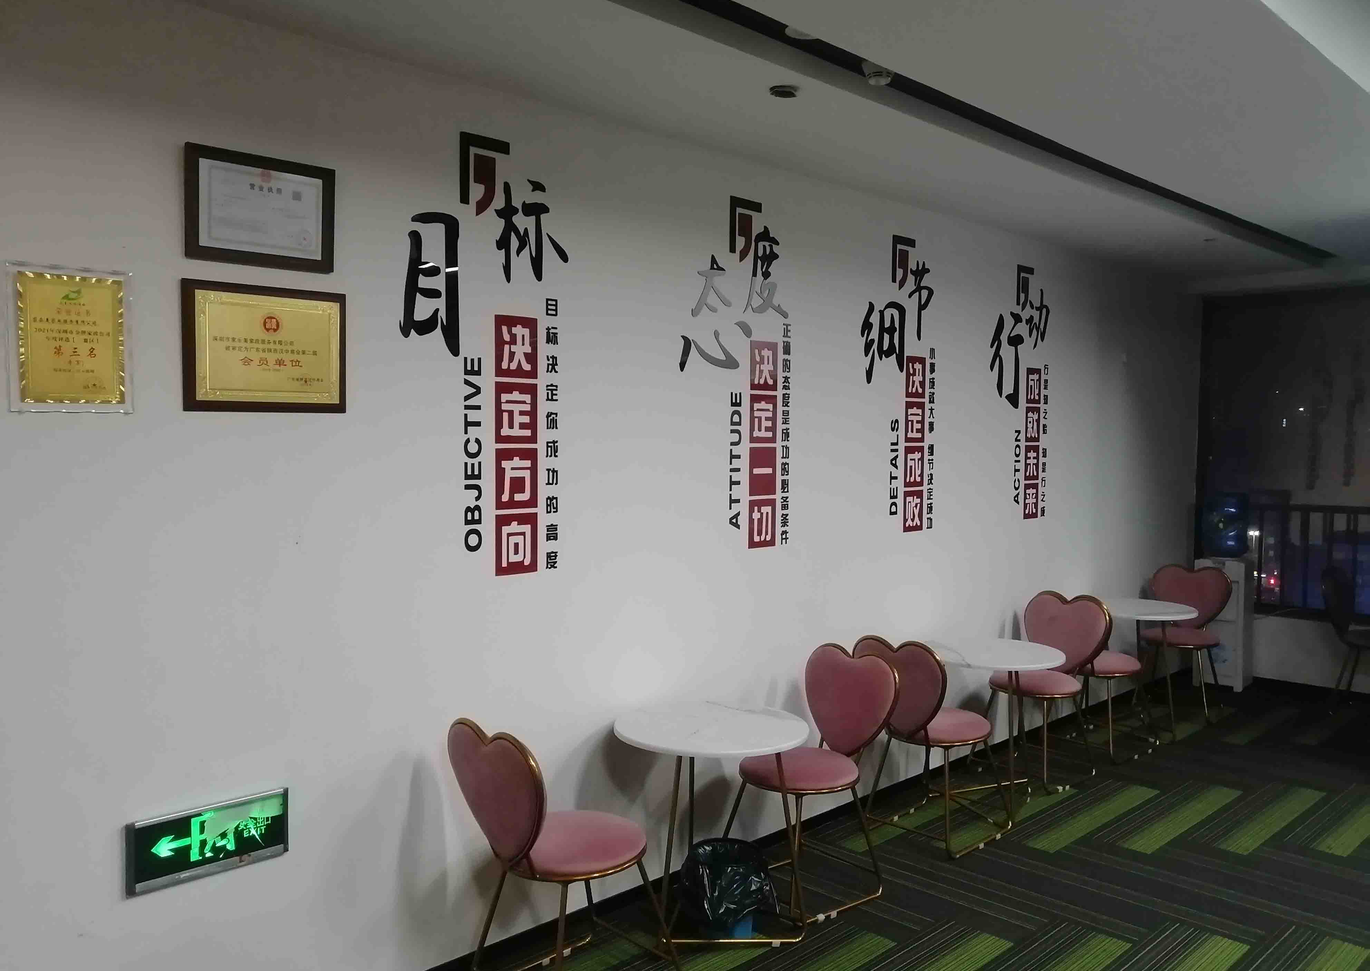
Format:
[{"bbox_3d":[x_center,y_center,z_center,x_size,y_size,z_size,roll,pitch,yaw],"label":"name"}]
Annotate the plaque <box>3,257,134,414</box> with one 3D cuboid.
[{"bbox_3d":[-1.302,-0.307,2.184,0.232,0.305,0.020,-2,4,-44],"label":"plaque"}]

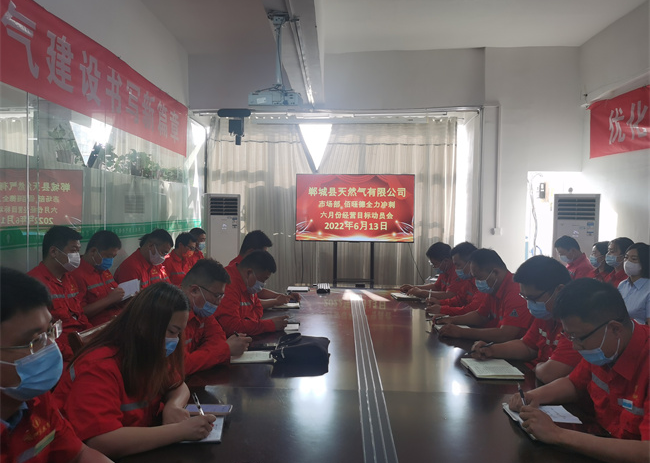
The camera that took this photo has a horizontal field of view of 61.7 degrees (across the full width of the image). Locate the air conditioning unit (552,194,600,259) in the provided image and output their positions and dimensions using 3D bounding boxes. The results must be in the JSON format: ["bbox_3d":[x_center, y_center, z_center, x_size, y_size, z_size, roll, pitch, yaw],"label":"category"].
[{"bbox_3d":[3.009,0.434,6.526,0.490,1.740,0.340,2,2,26],"label":"air conditioning unit"}]

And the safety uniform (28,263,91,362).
[{"bbox_3d":[-1.427,0.488,2.959,0.380,0.630,0.460,1,2,16],"label":"safety uniform"}]

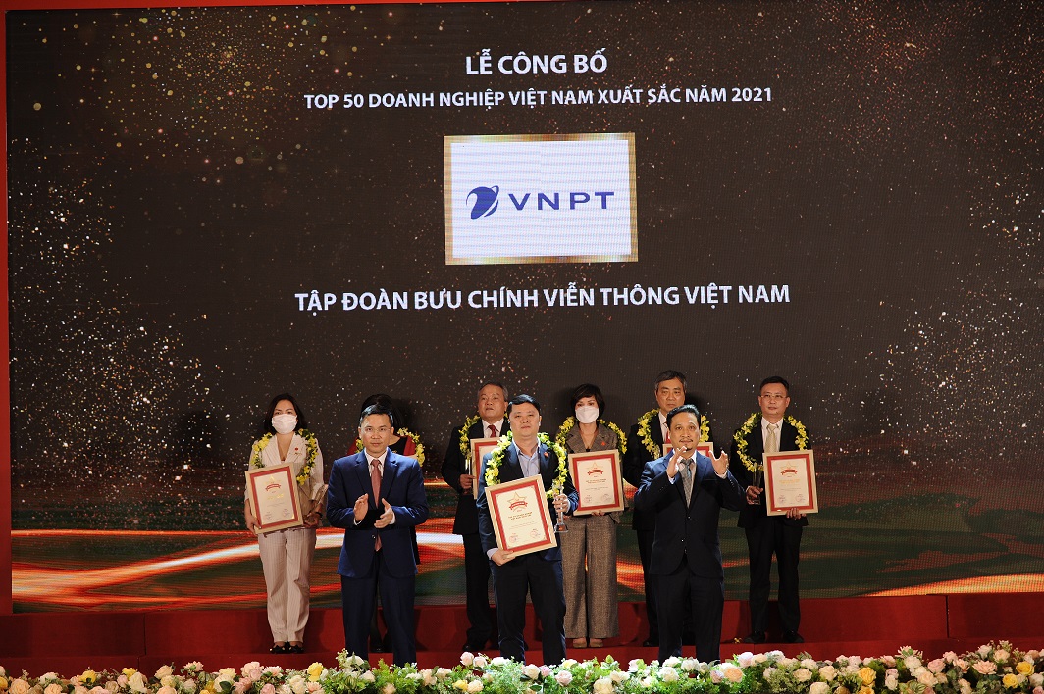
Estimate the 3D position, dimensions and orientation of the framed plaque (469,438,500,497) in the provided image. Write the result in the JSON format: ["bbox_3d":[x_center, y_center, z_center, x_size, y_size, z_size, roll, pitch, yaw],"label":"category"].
[{"bbox_3d":[-0.147,0.770,14.980,0.318,0.400,0.025,-4,-8,-3],"label":"framed plaque"}]

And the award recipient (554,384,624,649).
[{"bbox_3d":[0.436,1.086,15.200,0.480,1.670,0.420,-1,-3,0],"label":"award recipient"}]

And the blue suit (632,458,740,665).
[{"bbox_3d":[0.883,1.236,12.550,0.560,1.390,0.420,-1,-2,2],"label":"blue suit"}]

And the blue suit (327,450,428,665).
[{"bbox_3d":[-0.754,1.231,12.550,0.540,1.390,0.400,-1,-2,-1],"label":"blue suit"}]

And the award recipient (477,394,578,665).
[{"bbox_3d":[0.041,1.127,13.250,0.560,1.720,0.430,-1,-3,0],"label":"award recipient"}]

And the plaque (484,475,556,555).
[{"bbox_3d":[-0.005,0.888,12.400,0.305,0.385,0.025,-13,-4,-1],"label":"plaque"}]

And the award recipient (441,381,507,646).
[{"bbox_3d":[-0.198,1.086,15.200,0.570,1.700,0.420,-1,-3,-2],"label":"award recipient"}]

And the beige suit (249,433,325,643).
[{"bbox_3d":[-1.444,1.178,14.600,0.470,1.300,0.360,-1,-2,0],"label":"beige suit"}]

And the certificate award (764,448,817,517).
[{"bbox_3d":[1.695,0.860,14.980,0.318,0.400,0.025,-4,-8,0],"label":"certificate award"}]

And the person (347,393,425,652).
[{"bbox_3d":[-0.847,1.083,14.700,0.490,1.600,0.380,-1,-2,-2],"label":"person"}]

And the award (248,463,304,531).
[{"bbox_3d":[-1.498,0.919,14.400,0.305,0.385,0.025,-10,-3,-1],"label":"award"}]

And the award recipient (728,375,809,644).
[{"bbox_3d":[1.585,1.045,15.200,0.520,1.700,0.440,-1,-3,1],"label":"award recipient"}]

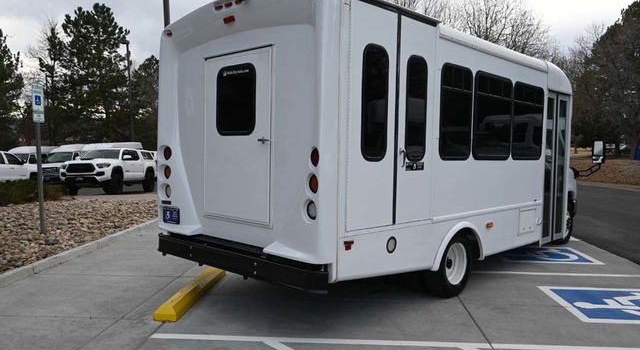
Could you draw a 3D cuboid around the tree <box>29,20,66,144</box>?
[{"bbox_3d":[-22.400,-6.300,42.500,3.800,12.600,3.800,0,3,0],"label":"tree"}]

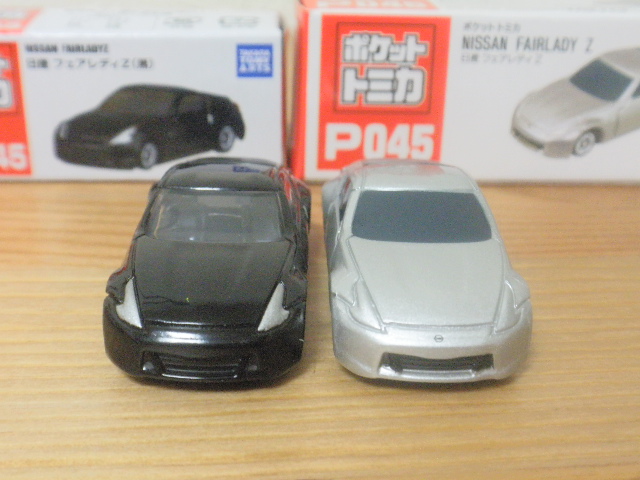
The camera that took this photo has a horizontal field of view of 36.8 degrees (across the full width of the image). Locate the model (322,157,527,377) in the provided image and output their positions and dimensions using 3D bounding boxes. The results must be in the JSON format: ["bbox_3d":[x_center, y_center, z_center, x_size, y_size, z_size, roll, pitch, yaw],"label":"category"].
[{"bbox_3d":[0.011,0.001,0.113,0.021,0.015,0.047,0,22,-2],"label":"model"}]

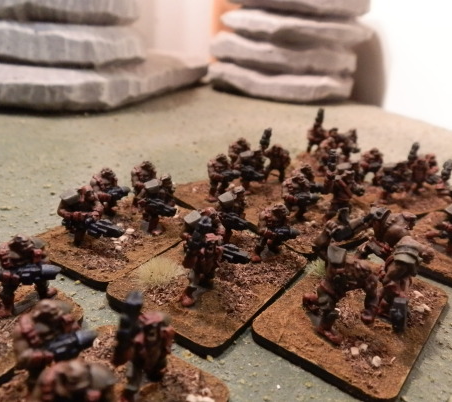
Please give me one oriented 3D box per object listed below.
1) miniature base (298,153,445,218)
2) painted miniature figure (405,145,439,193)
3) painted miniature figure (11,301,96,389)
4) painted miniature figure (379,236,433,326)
[{"bbox_3d":[0.051,-0.006,0.154,0.042,0.003,0.033,-17,32,-34],"label":"miniature base"},{"bbox_3d":[0.084,-0.013,0.185,0.012,0.019,0.011,-11,28,-37],"label":"painted miniature figure"},{"bbox_3d":[-0.027,0.023,0.069,0.011,0.017,0.009,-18,33,-35],"label":"painted miniature figure"},{"bbox_3d":[0.041,0.018,0.100,0.013,0.018,0.012,18,25,28],"label":"painted miniature figure"}]

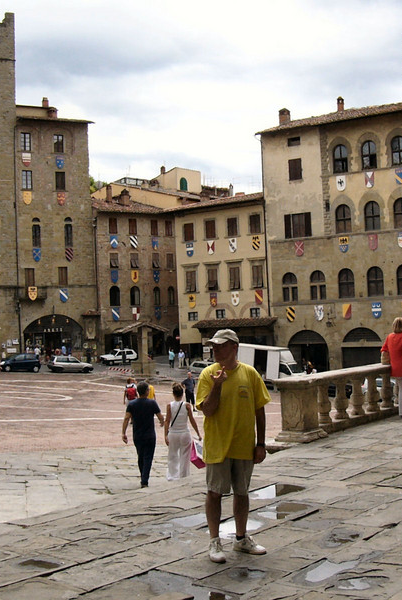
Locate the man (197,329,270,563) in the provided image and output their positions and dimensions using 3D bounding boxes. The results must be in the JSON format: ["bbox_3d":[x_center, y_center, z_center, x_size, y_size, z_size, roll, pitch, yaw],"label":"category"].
[{"bbox_3d":[0.253,1.117,6.370,0.550,1.760,0.430,-2,-2,7],"label":"man"}]

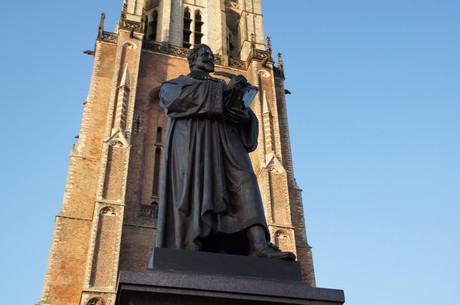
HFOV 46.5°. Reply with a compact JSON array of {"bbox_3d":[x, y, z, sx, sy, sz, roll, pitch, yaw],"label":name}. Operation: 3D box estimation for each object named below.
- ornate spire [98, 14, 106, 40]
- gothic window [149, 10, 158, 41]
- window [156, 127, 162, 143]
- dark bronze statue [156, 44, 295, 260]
[{"bbox_3d":[-11.733,-11.619,49.080,0.420,3.380,0.420,9,-36,-15],"label":"ornate spire"},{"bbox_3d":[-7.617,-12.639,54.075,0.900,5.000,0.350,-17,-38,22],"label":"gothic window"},{"bbox_3d":[-5.832,-1.412,44.351,0.420,1.641,0.300,9,-36,-15],"label":"window"},{"bbox_3d":[-0.102,-0.084,5.587,0.950,2.900,1.020,28,-44,-36],"label":"dark bronze statue"}]

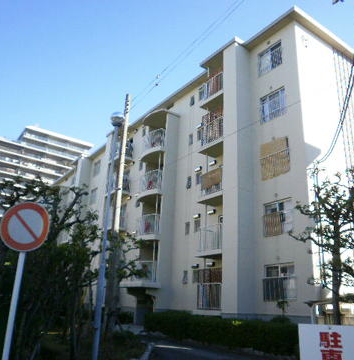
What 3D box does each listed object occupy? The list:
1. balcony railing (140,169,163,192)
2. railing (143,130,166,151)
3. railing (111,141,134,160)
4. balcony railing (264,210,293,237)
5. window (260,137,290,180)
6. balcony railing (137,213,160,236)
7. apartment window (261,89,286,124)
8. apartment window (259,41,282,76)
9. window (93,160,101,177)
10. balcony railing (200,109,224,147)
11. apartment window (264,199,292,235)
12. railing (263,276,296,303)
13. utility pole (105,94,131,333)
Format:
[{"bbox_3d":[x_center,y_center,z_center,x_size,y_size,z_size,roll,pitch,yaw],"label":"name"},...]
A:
[{"bbox_3d":[-1.760,0.231,22.280,0.450,1.160,2.650,15,-22,-33],"label":"balcony railing"},{"bbox_3d":[-1.620,-2.313,23.095,0.620,1.160,2.370,16,-23,-33],"label":"railing"},{"bbox_3d":[-4.380,-2.151,28.135,0.900,1.100,2.150,15,-22,-33],"label":"railing"},{"bbox_3d":[4.220,1.830,15.005,0.200,0.900,1.570,15,-22,-33],"label":"balcony railing"},{"bbox_3d":[4.366,-0.900,15.959,0.240,1.630,1.560,15,-22,-33],"label":"window"},{"bbox_3d":[-1.883,2.770,21.321,0.620,1.140,2.370,16,-23,-33],"label":"balcony railing"},{"bbox_3d":[4.424,-3.430,16.687,0.200,1.360,1.390,16,-23,-33],"label":"apartment window"},{"bbox_3d":[4.596,-5.969,17.782,0.180,1.290,1.460,15,-22,-33],"label":"apartment window"},{"bbox_3d":[-7.366,-1.089,33.398,0.150,1.410,1.300,16,-23,-33],"label":"window"},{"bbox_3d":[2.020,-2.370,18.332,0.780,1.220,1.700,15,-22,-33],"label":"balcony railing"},{"bbox_3d":[4.187,1.572,14.965,0.160,1.390,1.440,16,-23,-33],"label":"apartment window"},{"bbox_3d":[3.966,4.244,14.009,0.180,0.820,1.600,16,-23,-33],"label":"railing"},{"bbox_3d":[-2.325,0.888,14.645,0.320,9.897,0.320,15,-22,-33],"label":"utility pole"}]

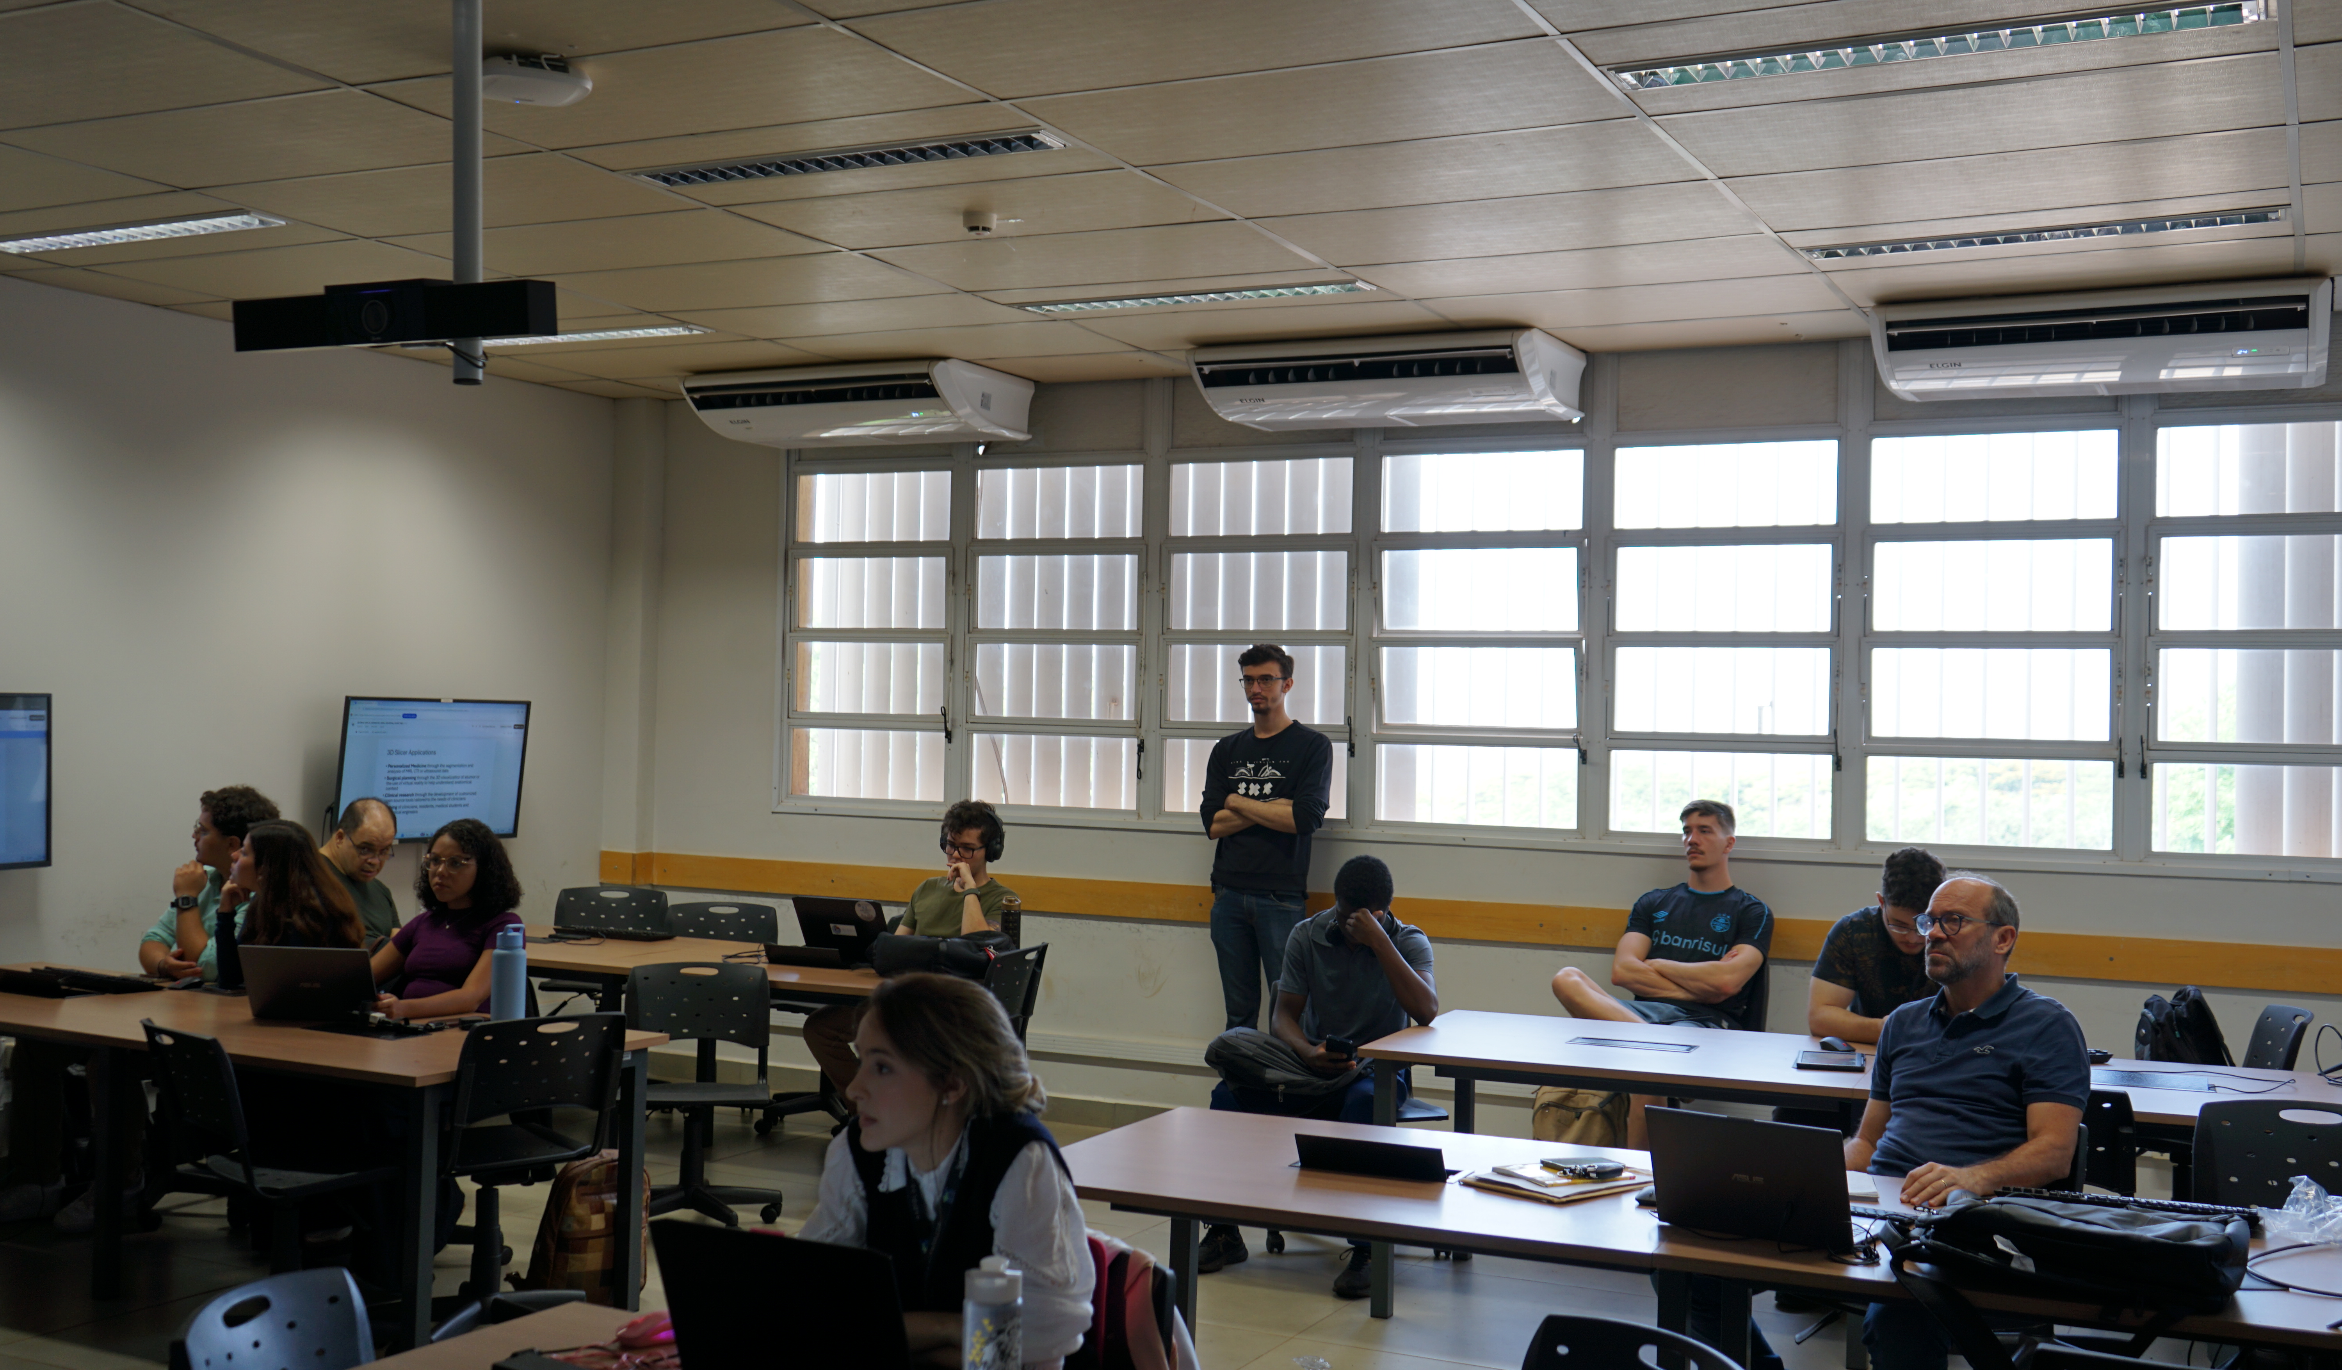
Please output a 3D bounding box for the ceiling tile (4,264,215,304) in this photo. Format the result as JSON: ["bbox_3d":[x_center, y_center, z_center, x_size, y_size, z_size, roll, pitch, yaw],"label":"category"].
[{"bbox_3d":[-3.467,-1.322,7.303,0.330,0.030,0.600,1,-1,26],"label":"ceiling tile"}]

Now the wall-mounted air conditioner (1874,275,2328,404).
[{"bbox_3d":[2.888,-1.046,6.886,1.280,0.237,0.643,1,-1,27],"label":"wall-mounted air conditioner"}]

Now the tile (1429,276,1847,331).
[{"bbox_3d":[1.444,-1.213,7.000,1.250,0.020,0.620,1,0,26],"label":"tile"}]

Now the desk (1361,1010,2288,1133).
[{"bbox_3d":[1.865,1.402,6.055,2.500,0.735,0.915,1,-1,22],"label":"desk"}]

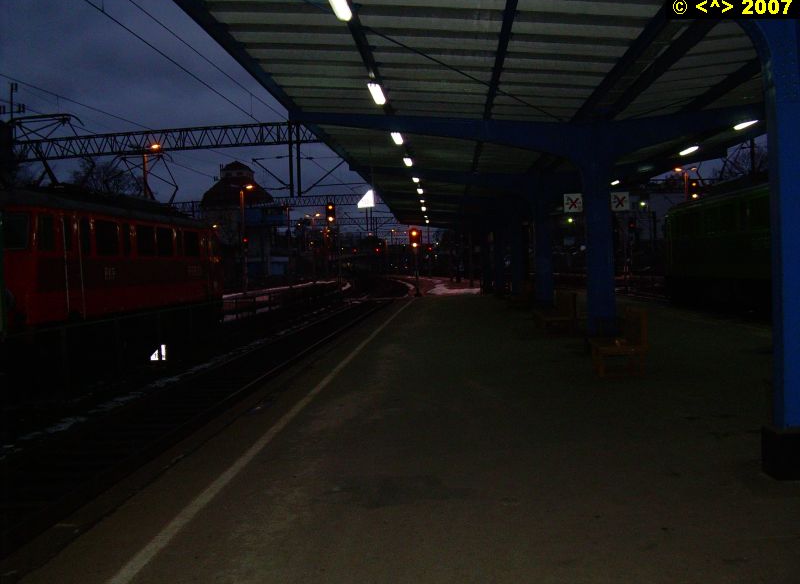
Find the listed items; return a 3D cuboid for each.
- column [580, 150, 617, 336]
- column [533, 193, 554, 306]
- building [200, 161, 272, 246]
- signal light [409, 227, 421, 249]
[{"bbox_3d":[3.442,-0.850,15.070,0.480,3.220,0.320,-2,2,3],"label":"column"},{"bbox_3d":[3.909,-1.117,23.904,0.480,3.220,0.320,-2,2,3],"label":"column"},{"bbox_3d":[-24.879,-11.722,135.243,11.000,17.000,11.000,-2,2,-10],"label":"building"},{"bbox_3d":[0.826,-3.103,50.000,0.600,1.220,0.400,-2,2,3],"label":"signal light"}]

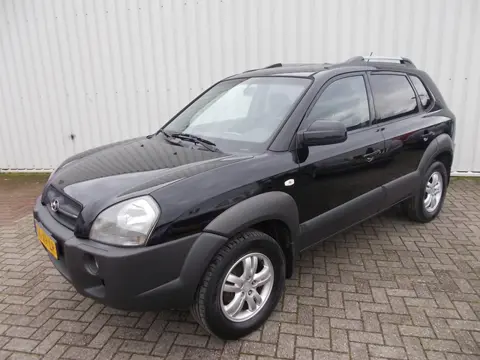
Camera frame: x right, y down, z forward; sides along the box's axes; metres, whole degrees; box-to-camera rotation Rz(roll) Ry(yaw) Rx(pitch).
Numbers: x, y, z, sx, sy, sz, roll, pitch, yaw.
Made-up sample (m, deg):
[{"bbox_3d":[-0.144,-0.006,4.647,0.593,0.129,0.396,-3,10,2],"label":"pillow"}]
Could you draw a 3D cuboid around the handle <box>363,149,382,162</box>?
[{"bbox_3d":[1.058,-0.200,2.837,0.250,0.085,0.055,-15,20,-38],"label":"handle"}]

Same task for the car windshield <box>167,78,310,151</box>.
[{"bbox_3d":[-0.118,-0.568,2.930,1.420,0.150,0.890,15,57,48],"label":"car windshield"}]

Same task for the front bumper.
[{"bbox_3d":[-0.917,0.403,2.464,0.670,0.550,1.800,-15,20,-38],"label":"front bumper"}]

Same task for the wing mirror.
[{"bbox_3d":[0.527,-0.288,2.239,0.190,0.170,0.230,-15,20,-38],"label":"wing mirror"}]

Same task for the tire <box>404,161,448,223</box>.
[{"bbox_3d":[1.996,0.109,3.896,0.680,0.680,0.225,-15,20,-38],"label":"tire"}]

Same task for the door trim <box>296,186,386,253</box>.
[{"bbox_3d":[0.798,0.277,2.737,1.080,0.220,0.070,-15,20,-38],"label":"door trim"}]

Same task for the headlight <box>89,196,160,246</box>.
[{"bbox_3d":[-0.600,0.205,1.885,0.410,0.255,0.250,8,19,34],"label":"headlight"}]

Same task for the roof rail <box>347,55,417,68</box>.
[{"bbox_3d":[1.345,-1.091,3.368,1.330,0.110,0.065,-15,20,-38],"label":"roof rail"}]

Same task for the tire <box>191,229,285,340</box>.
[{"bbox_3d":[-0.007,0.636,2.275,0.680,0.680,0.225,-15,20,-38],"label":"tire"}]

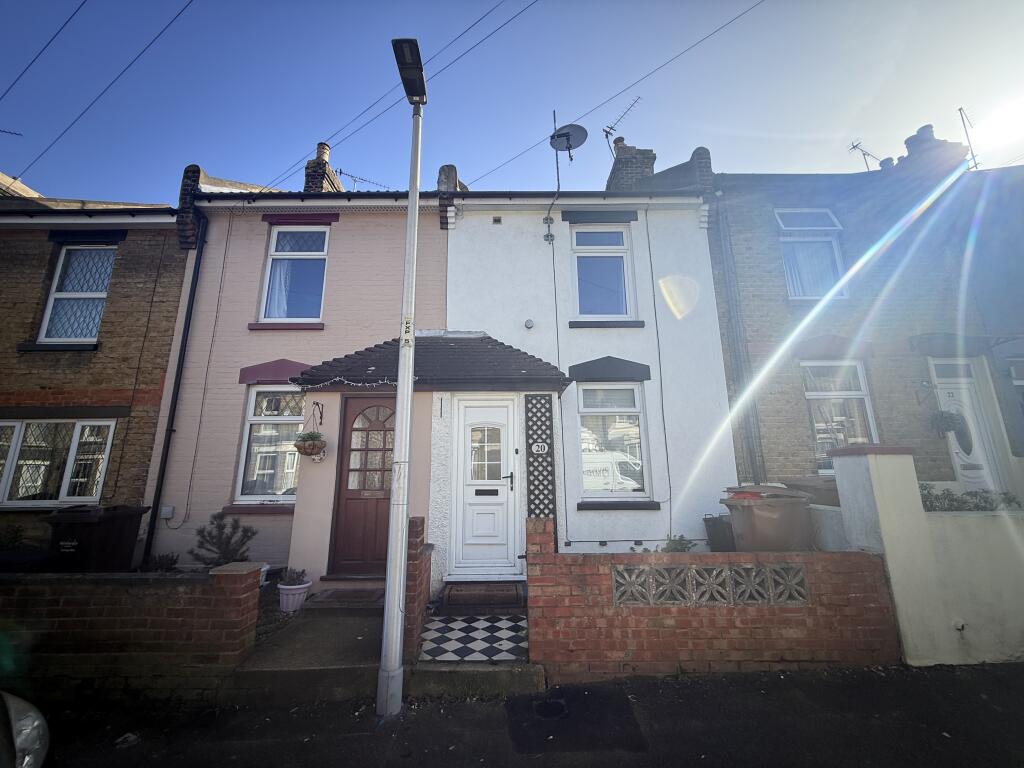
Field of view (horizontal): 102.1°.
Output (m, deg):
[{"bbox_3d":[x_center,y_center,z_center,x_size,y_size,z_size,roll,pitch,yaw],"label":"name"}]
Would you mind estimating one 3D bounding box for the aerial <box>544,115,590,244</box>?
[{"bbox_3d":[0.808,-3.117,6.231,0.660,2.030,0.500,-3,-12,11],"label":"aerial"}]

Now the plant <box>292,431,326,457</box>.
[{"bbox_3d":[-2.209,0.653,4.540,0.354,0.290,0.350,0,-12,-1],"label":"plant"}]

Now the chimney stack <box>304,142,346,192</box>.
[{"bbox_3d":[-4.617,-4.825,10.315,0.502,1.846,1.250,0,-12,-1],"label":"chimney stack"}]

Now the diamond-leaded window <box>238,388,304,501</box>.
[{"bbox_3d":[-3.236,0.790,5.654,0.915,1.539,0.120,0,-12,-1],"label":"diamond-leaded window"}]

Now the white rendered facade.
[{"bbox_3d":[1.039,-0.175,5.869,3.938,5.180,0.280,0,-12,-1],"label":"white rendered facade"}]

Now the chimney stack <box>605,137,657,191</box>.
[{"bbox_3d":[2.777,-4.708,9.938,0.918,1.755,1.300,0,-12,-1],"label":"chimney stack"}]

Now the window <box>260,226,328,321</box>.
[{"bbox_3d":[-3.217,-1.649,6.177,0.909,1.562,0.120,0,-12,-1],"label":"window"}]

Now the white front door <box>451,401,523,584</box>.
[{"bbox_3d":[-0.293,1.135,4.755,0.815,2.047,0.120,0,-12,-1],"label":"white front door"}]

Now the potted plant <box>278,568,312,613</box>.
[{"bbox_3d":[-2.131,2.026,4.062,0.340,0.381,0.340,0,-12,-1],"label":"potted plant"}]

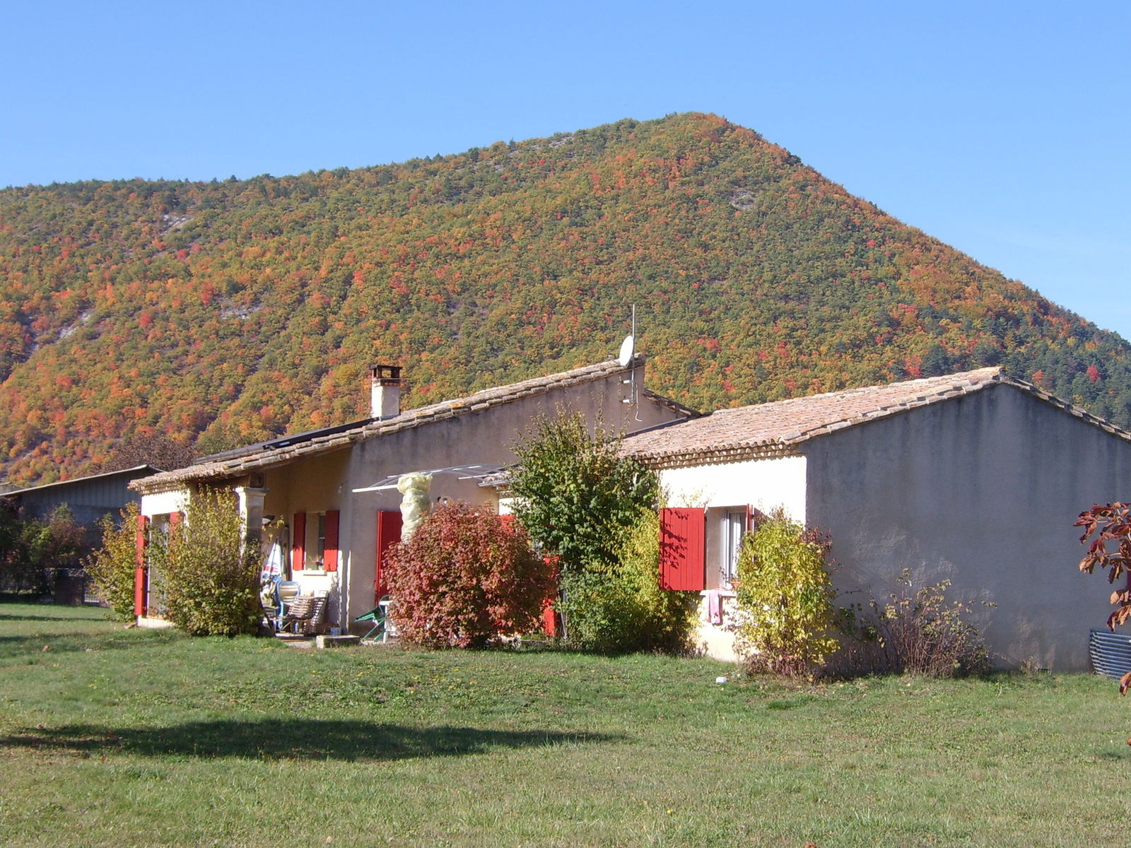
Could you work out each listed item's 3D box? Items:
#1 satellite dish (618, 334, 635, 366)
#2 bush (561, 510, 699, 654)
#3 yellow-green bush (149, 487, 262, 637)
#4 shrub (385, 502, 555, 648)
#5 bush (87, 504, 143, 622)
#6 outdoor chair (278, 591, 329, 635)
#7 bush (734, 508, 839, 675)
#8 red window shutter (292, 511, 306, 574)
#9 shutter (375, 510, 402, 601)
[{"bbox_3d":[1.217,-1.455,30.000,0.200,0.630,0.580,15,-10,-19],"label":"satellite dish"},{"bbox_3d":[0.998,2.424,23.100,1.650,2.227,2.100,4,-6,-30],"label":"bush"},{"bbox_3d":[-6.301,2.412,26.300,1.750,2.613,1.850,4,-6,-30],"label":"yellow-green bush"},{"bbox_3d":[-1.556,2.463,24.500,2.450,2.377,2.650,1,-6,0],"label":"shrub"},{"bbox_3d":[-9.885,3.027,33.000,1.250,2.619,1.350,4,-6,-30],"label":"bush"},{"bbox_3d":[-4.741,3.406,27.200,0.750,0.800,0.620,4,-6,-30],"label":"outdoor chair"},{"bbox_3d":[2.925,2.223,19.900,1.200,2.211,1.300,1,-6,0],"label":"bush"},{"bbox_3d":[-5.177,2.299,29.195,0.045,1.113,0.540,4,-6,-30],"label":"red window shutter"},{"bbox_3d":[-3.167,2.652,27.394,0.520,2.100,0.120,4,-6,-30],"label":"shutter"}]

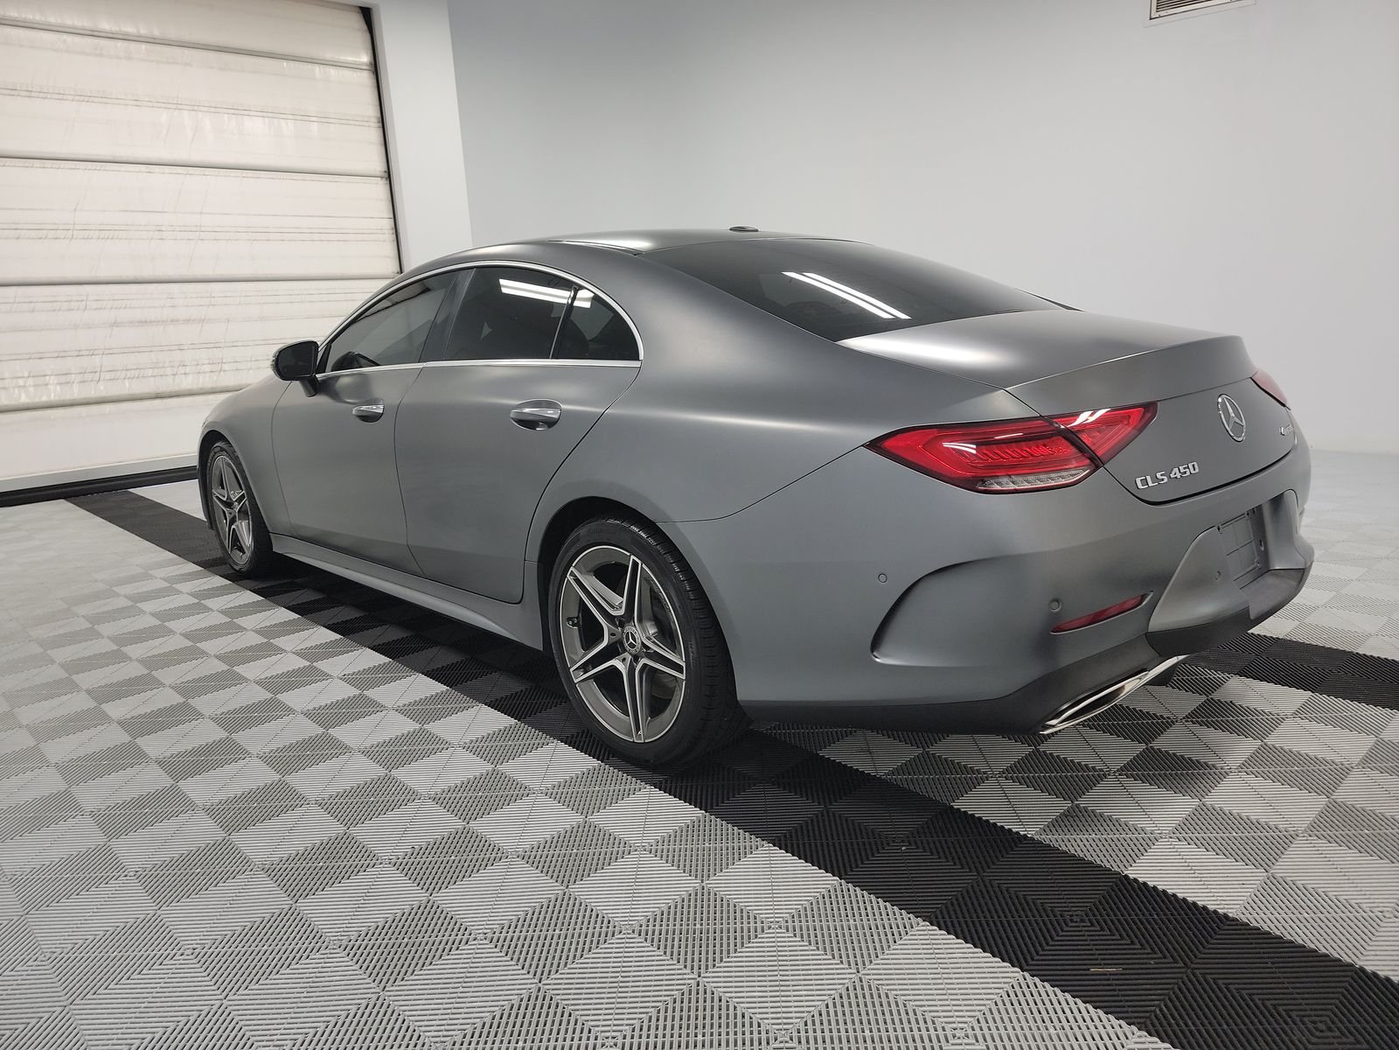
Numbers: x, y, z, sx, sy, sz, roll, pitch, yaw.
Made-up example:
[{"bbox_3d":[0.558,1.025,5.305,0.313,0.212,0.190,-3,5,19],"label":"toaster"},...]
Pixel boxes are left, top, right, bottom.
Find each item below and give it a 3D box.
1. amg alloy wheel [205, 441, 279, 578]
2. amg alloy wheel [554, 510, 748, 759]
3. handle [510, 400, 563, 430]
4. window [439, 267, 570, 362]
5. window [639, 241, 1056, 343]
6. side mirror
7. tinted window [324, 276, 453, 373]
[{"bbox_3d":[-2.126,-0.091,4.640,0.245,0.668,0.668,-15,18,-42],"label":"amg alloy wheel"},{"bbox_3d":[-0.121,0.274,2.522,0.265,0.668,0.668,-15,17,-40],"label":"amg alloy wheel"},{"bbox_3d":[-0.430,-0.289,2.557,0.055,0.075,0.230,-15,17,-40],"label":"handle"},{"bbox_3d":[-0.562,-0.637,2.883,0.650,0.320,0.070,11,-10,47],"label":"window"},{"bbox_3d":[0.450,-0.721,2.818,1.070,0.090,0.820,-15,36,-40],"label":"window"},{"bbox_3d":[-1.516,-0.594,3.628,0.190,0.185,0.140,-15,17,-40],"label":"side mirror"},{"bbox_3d":[-1.128,-0.722,3.512,0.070,0.335,0.840,24,-11,-40],"label":"tinted window"}]

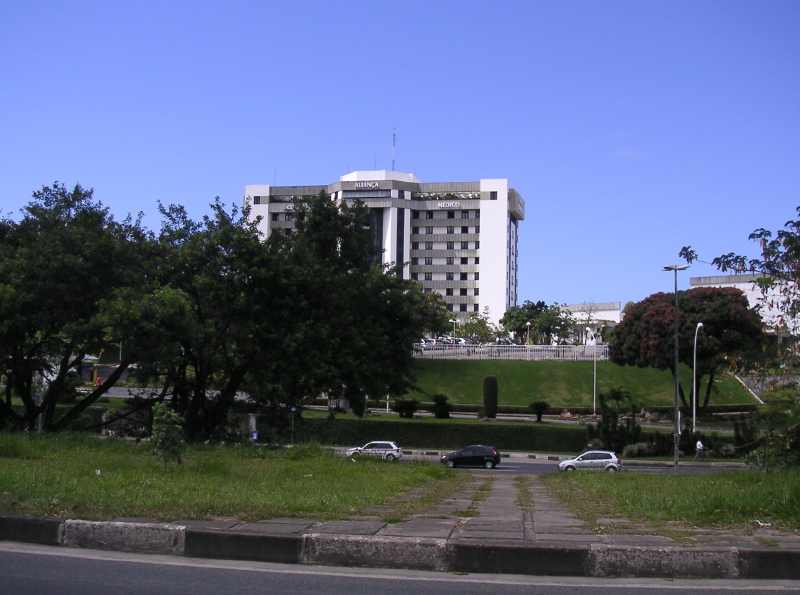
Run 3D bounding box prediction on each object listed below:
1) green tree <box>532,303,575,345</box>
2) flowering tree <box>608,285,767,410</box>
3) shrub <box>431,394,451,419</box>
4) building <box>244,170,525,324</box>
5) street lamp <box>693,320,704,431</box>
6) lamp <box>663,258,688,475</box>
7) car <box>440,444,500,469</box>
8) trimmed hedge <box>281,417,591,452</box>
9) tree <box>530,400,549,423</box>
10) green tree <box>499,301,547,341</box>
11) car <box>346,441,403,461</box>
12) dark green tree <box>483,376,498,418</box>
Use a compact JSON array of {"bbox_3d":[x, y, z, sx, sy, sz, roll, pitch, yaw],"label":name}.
[{"bbox_3d":[21.067,3.843,117.000,5.400,6.000,5.400,1,-4,0],"label":"green tree"},{"bbox_3d":[26.213,4.804,78.000,13.907,11.254,12.517,0,-3,19],"label":"flowering tree"},{"bbox_3d":[3.611,9.717,76.000,1.650,1.950,1.650,1,-4,0],"label":"shrub"},{"bbox_3d":[-2.224,-9.066,189.256,57.000,34.300,25.000,0,-5,12],"label":"building"},{"bbox_3d":[25.035,6.752,71.500,0.950,9.200,0.300,3,-5,-20],"label":"street lamp"},{"bbox_3d":[16.511,4.427,51.000,1.500,12.400,0.800,1,-4,0],"label":"lamp"},{"bbox_3d":[4.557,10.181,54.837,3.820,1.470,1.660,0,-3,14],"label":"car"},{"bbox_3d":[2.491,10.179,62.792,22.509,1.950,1.300,1,-3,8],"label":"trimmed hedge"},{"bbox_3d":[11.291,9.227,69.000,1.457,1.781,1.384,1,-3,9],"label":"tree"},{"bbox_3d":[17.239,3.560,119.000,6.421,6.282,6.100,1,-3,8],"label":"green tree"},{"bbox_3d":[-1.872,11.264,62.600,3.850,1.420,1.650,0,-5,12],"label":"car"},{"bbox_3d":[8.047,8.891,75.800,1.300,3.550,1.300,1,-4,0],"label":"dark green tree"}]

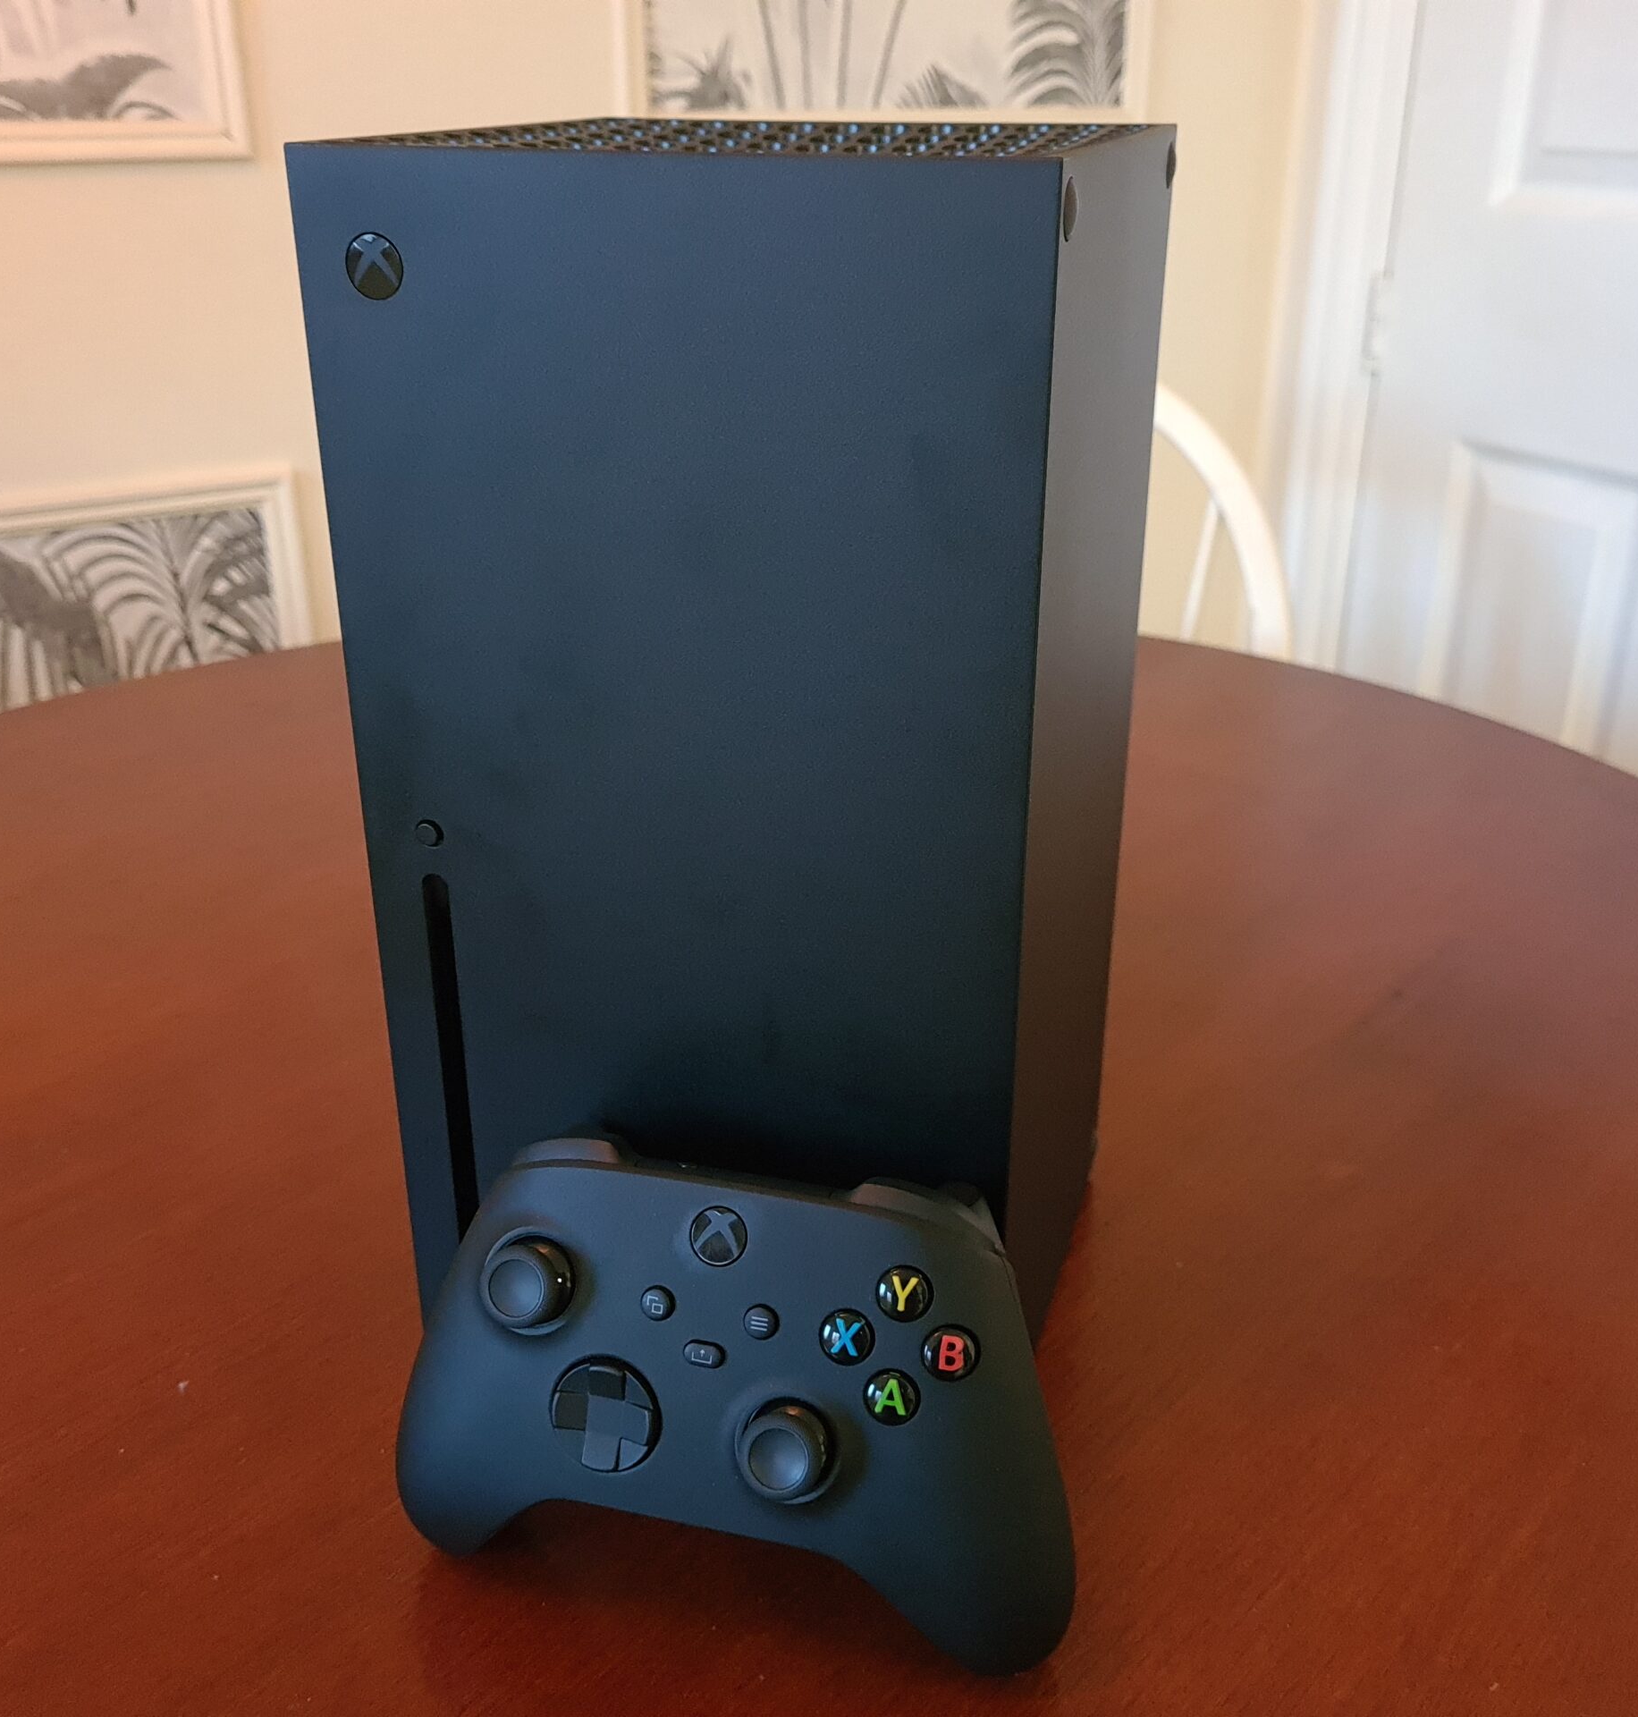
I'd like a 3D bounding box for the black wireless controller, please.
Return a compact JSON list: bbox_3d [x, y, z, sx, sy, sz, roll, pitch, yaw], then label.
[{"bbox_3d":[-0.019,0.116,0.359,0.153,0.102,0.061,6,1,15],"label":"black wireless controller"}]

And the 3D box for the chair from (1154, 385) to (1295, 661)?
[{"bbox_3d":[0.089,0.141,1.159,0.440,0.900,0.500,6,26,13],"label":"chair"}]

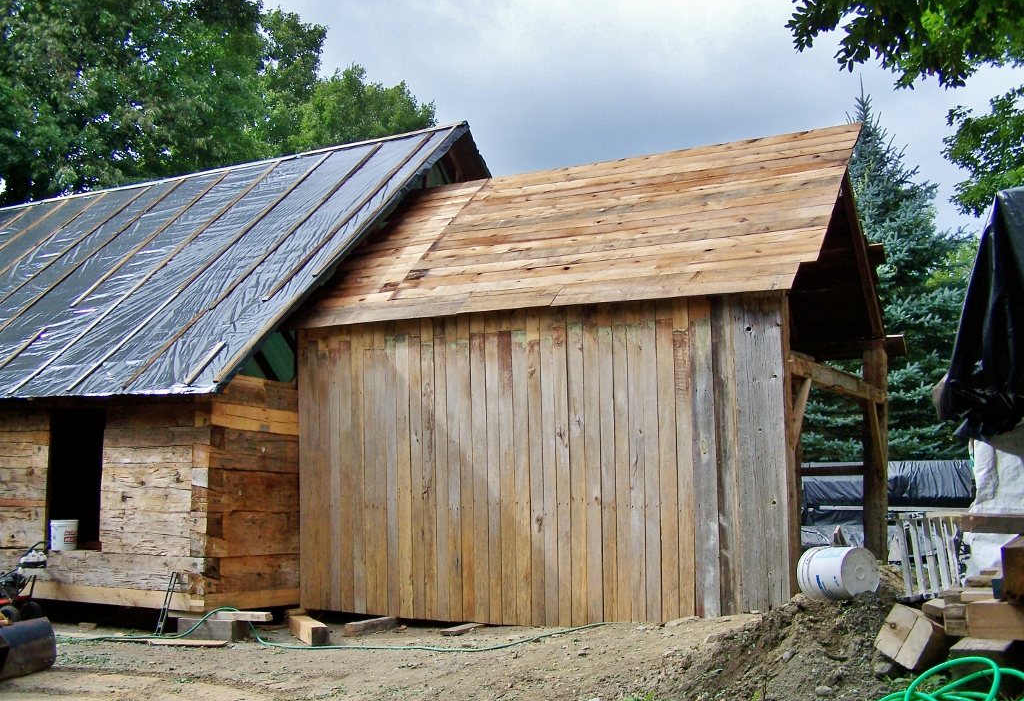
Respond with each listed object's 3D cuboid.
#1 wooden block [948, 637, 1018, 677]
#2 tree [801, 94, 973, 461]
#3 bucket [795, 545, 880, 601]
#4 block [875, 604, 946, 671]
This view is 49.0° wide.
[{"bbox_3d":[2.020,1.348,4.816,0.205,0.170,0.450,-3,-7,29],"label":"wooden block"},{"bbox_3d":[5.413,-0.457,17.075,4.400,7.600,4.400,-1,-7,20],"label":"tree"},{"bbox_3d":[1.790,1.215,6.130,0.305,0.305,0.365,4,-12,-22],"label":"bucket"},{"bbox_3d":[1.770,1.264,4.951,0.200,0.200,0.229,30,5,42],"label":"block"}]

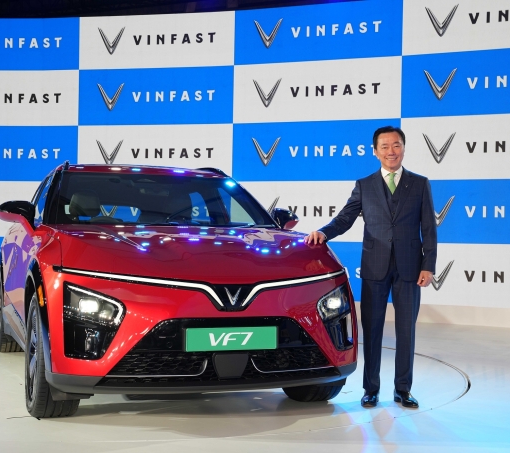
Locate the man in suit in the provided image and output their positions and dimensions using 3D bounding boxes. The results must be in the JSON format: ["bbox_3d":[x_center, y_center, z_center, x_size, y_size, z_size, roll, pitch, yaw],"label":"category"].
[{"bbox_3d":[0.725,0.249,5.160,0.800,1.720,0.370,1,-1,9],"label":"man in suit"}]

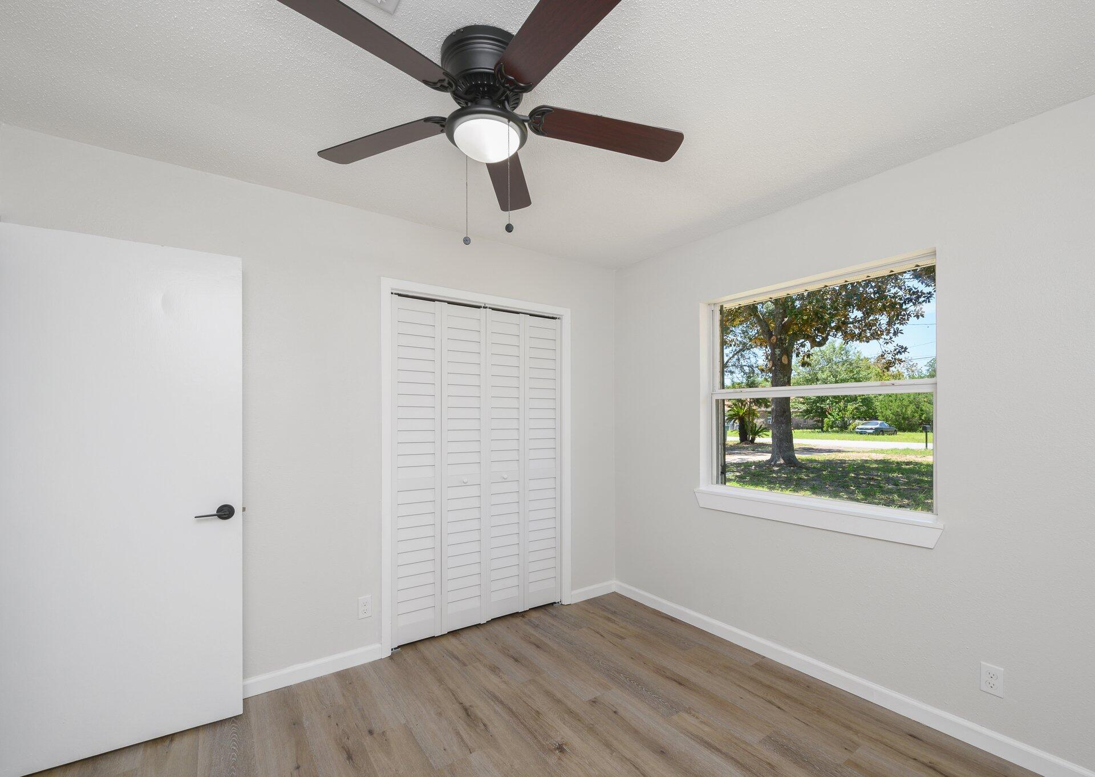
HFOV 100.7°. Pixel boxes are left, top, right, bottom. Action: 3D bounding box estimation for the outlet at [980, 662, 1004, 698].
[{"bbox_3d":[1.754,1.152,1.790,0.007,0.113,0.071,2,-4,-35],"label":"outlet"}]

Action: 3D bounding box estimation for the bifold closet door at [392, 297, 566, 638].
[{"bbox_3d":[-0.392,0.478,2.928,1.206,2.004,0.035,2,-4,-35],"label":"bifold closet door"}]

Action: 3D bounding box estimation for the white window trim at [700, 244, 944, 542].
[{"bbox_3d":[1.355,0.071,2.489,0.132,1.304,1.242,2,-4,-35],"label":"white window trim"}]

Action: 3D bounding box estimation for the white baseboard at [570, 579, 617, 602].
[{"bbox_3d":[0.351,1.505,3.365,0.447,0.088,0.015,2,-4,-35],"label":"white baseboard"}]

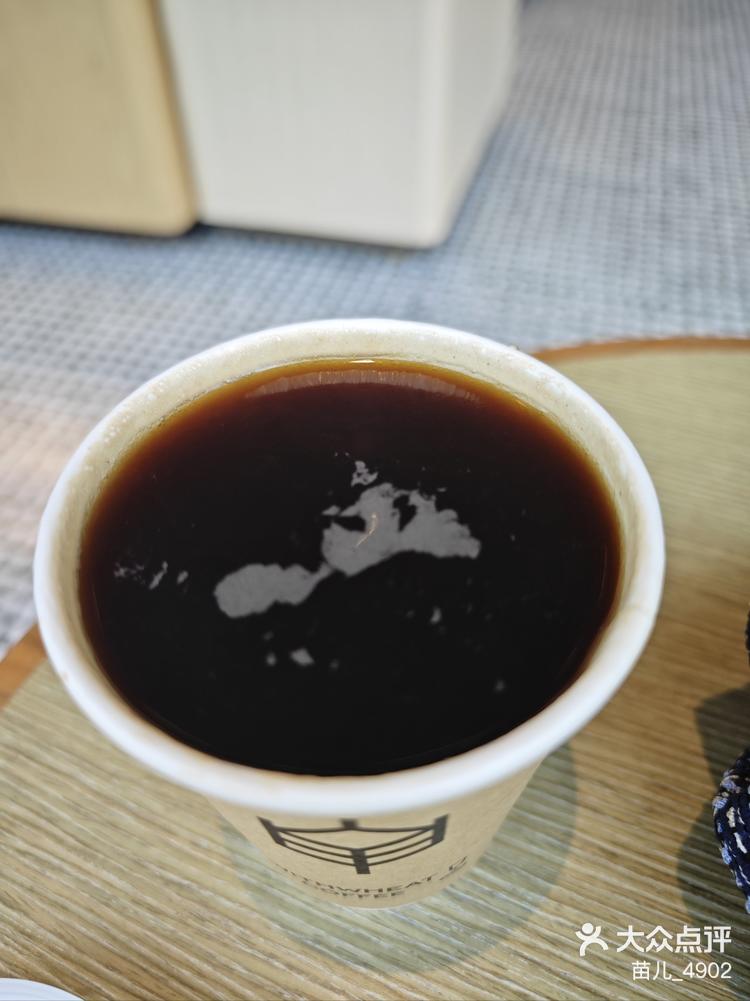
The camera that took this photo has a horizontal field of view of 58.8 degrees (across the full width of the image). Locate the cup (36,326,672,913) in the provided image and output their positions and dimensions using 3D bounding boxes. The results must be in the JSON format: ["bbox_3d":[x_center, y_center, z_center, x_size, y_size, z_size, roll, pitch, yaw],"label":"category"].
[{"bbox_3d":[-0.002,0.032,0.132,0.088,0.099,0.088,-1,47,1],"label":"cup"}]

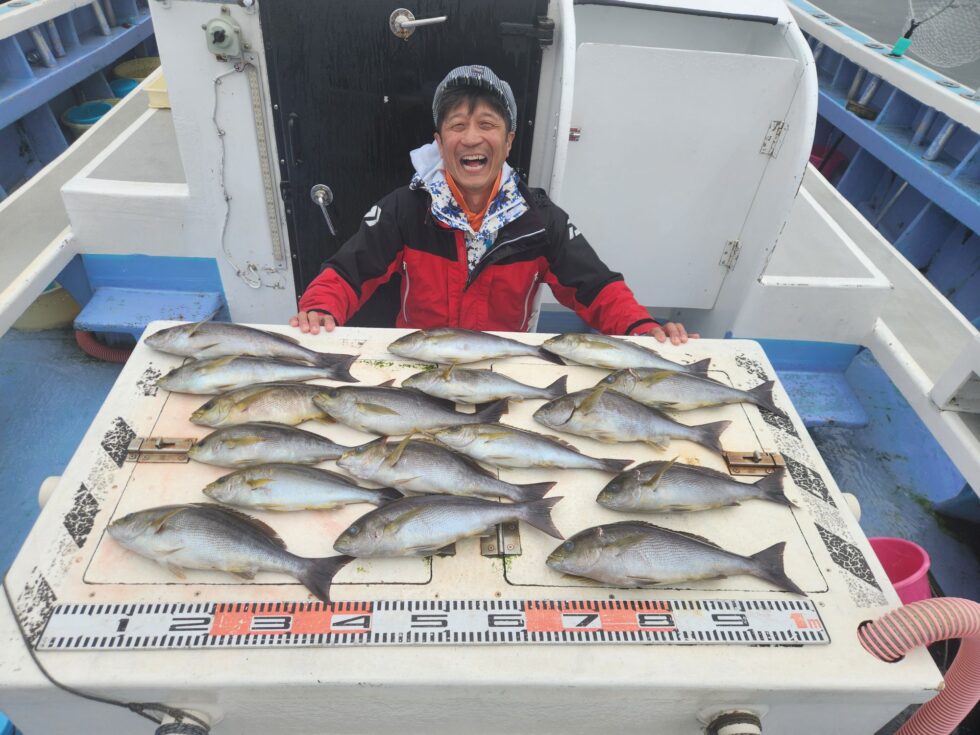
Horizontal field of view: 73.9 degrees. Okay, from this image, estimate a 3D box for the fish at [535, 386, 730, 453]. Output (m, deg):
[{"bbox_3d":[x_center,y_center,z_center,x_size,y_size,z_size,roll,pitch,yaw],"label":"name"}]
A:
[{"bbox_3d":[0.250,0.086,1.121,0.356,0.051,0.114,5,41,-1],"label":"fish"}]

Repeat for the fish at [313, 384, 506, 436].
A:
[{"bbox_3d":[-0.134,0.073,1.095,0.334,0.049,0.101,2,41,-3],"label":"fish"}]

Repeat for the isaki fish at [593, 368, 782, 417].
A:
[{"bbox_3d":[0.367,0.040,1.185,0.354,0.053,0.095,1,41,-5],"label":"isaki fish"}]

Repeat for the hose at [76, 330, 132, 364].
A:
[{"bbox_3d":[-1.268,-0.071,2.171,0.289,0.055,0.147,1,41,-5],"label":"hose"}]

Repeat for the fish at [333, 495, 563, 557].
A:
[{"bbox_3d":[-0.048,0.220,0.937,0.347,0.050,0.097,-6,42,-12],"label":"fish"}]

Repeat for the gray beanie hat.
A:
[{"bbox_3d":[-0.032,-0.597,1.450,0.182,0.137,0.220,3,23,-3],"label":"gray beanie hat"}]

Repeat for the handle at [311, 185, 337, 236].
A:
[{"bbox_3d":[-0.473,-0.442,1.838,0.062,0.139,0.045,1,41,-4],"label":"handle"}]

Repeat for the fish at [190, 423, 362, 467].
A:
[{"bbox_3d":[-0.316,0.119,1.028,0.301,0.044,0.085,-1,42,-8],"label":"fish"}]

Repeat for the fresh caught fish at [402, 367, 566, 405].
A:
[{"bbox_3d":[-0.003,0.033,1.147,0.302,0.040,0.080,-1,42,-7],"label":"fresh caught fish"}]

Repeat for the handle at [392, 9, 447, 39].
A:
[{"bbox_3d":[-0.170,-0.802,1.536,0.135,0.065,0.045,1,41,-4],"label":"handle"}]

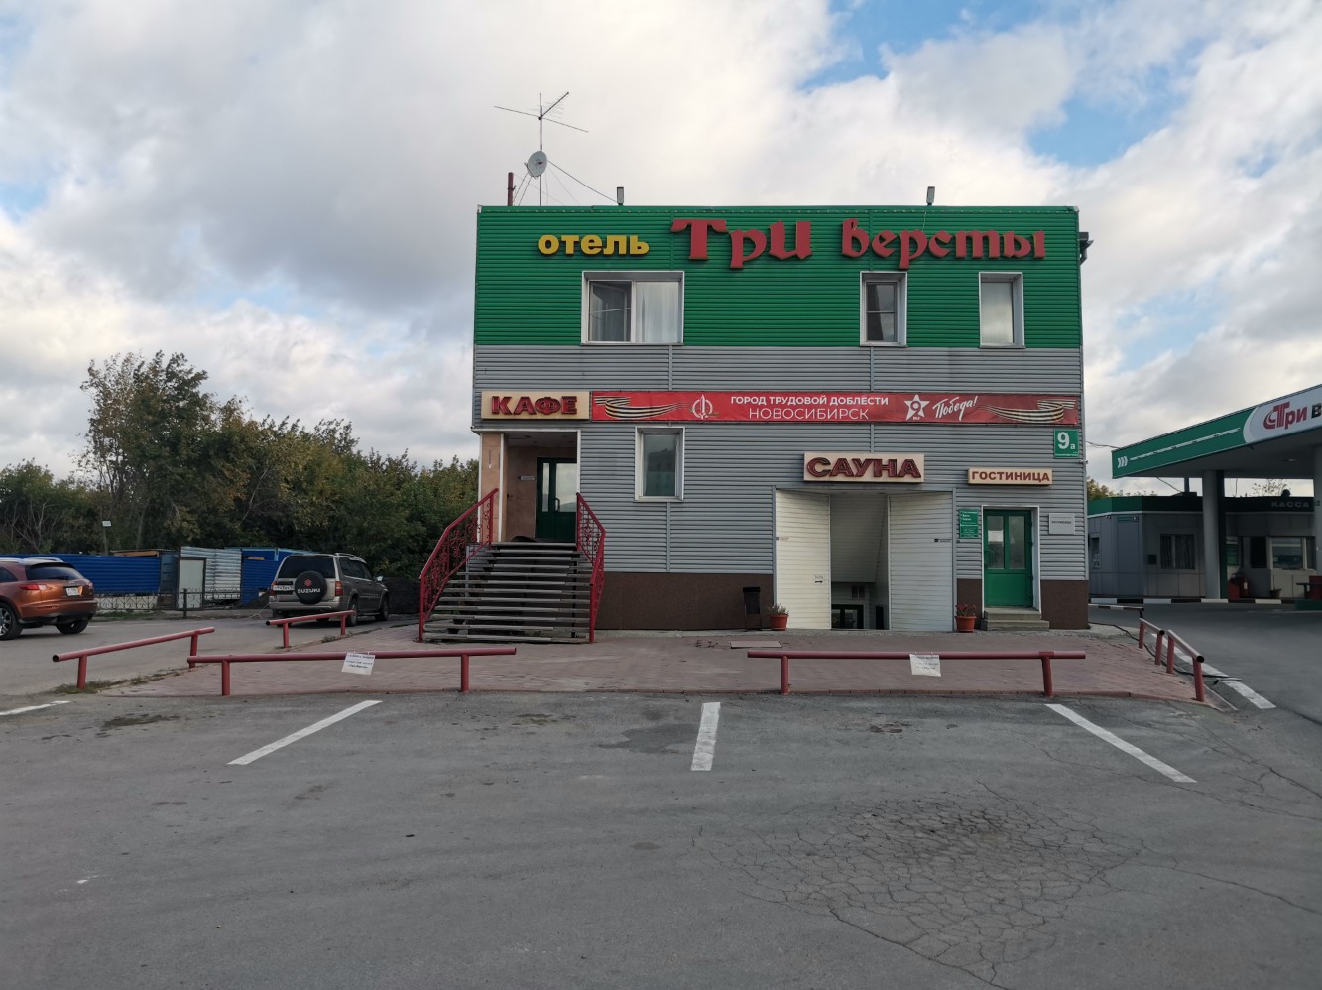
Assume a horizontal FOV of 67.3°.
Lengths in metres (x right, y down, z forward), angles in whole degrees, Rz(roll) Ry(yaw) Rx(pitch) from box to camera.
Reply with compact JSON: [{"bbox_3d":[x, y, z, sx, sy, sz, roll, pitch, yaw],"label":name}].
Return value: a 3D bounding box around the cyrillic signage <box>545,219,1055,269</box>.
[{"bbox_3d":[2.695,-5.264,20.934,10.689,1.125,0.140,1,-5,2],"label":"cyrillic signage"}]

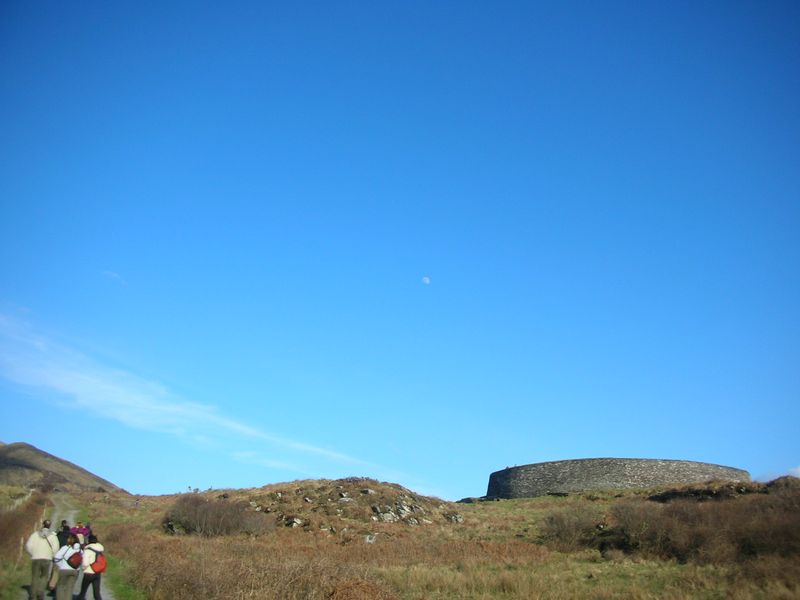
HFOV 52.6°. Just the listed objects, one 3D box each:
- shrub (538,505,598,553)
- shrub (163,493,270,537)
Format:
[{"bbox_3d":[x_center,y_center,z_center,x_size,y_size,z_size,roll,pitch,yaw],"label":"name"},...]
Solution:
[{"bbox_3d":[9.220,12.429,44.000,3.300,2.500,2.900,0,-18,0],"label":"shrub"},{"bbox_3d":[-10.995,13.084,49.000,6.300,2.500,4.200,0,-18,0],"label":"shrub"}]

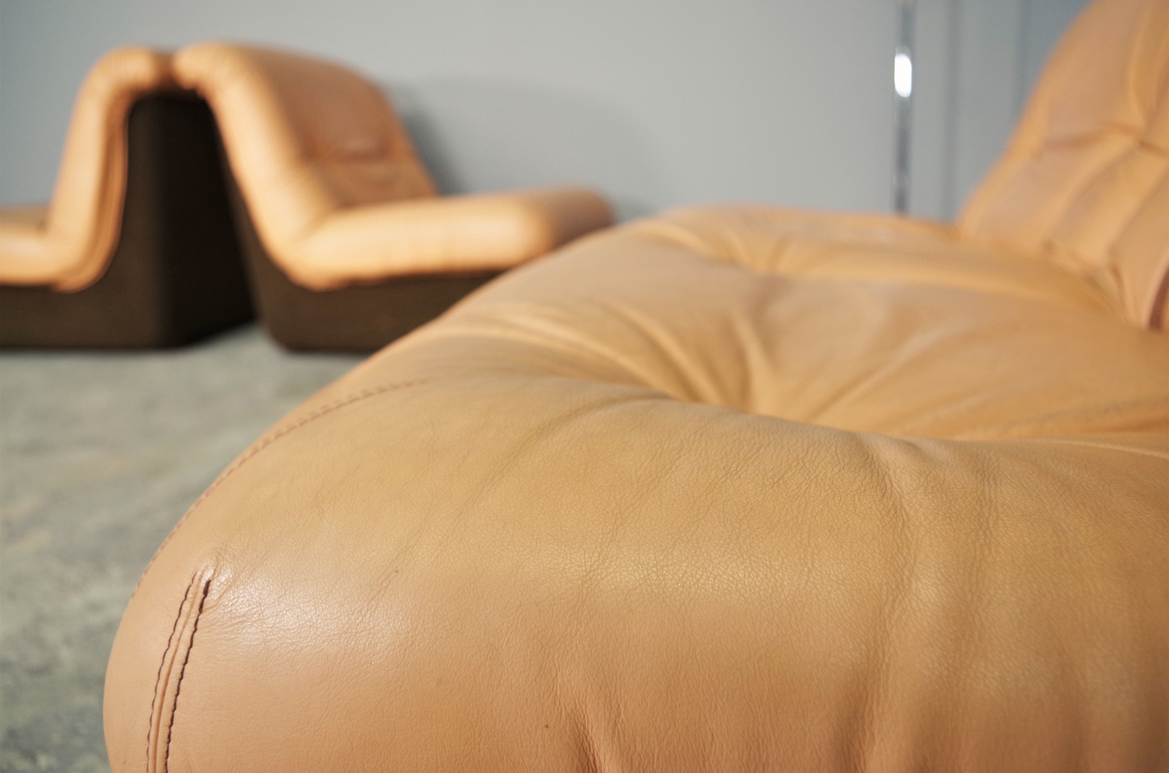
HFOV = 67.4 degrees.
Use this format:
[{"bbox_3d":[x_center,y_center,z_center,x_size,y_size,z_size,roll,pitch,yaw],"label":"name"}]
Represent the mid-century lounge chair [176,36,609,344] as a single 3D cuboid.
[{"bbox_3d":[-0.406,-0.499,2.276,0.900,0.700,0.720,2,15,13],"label":"mid-century lounge chair"}]

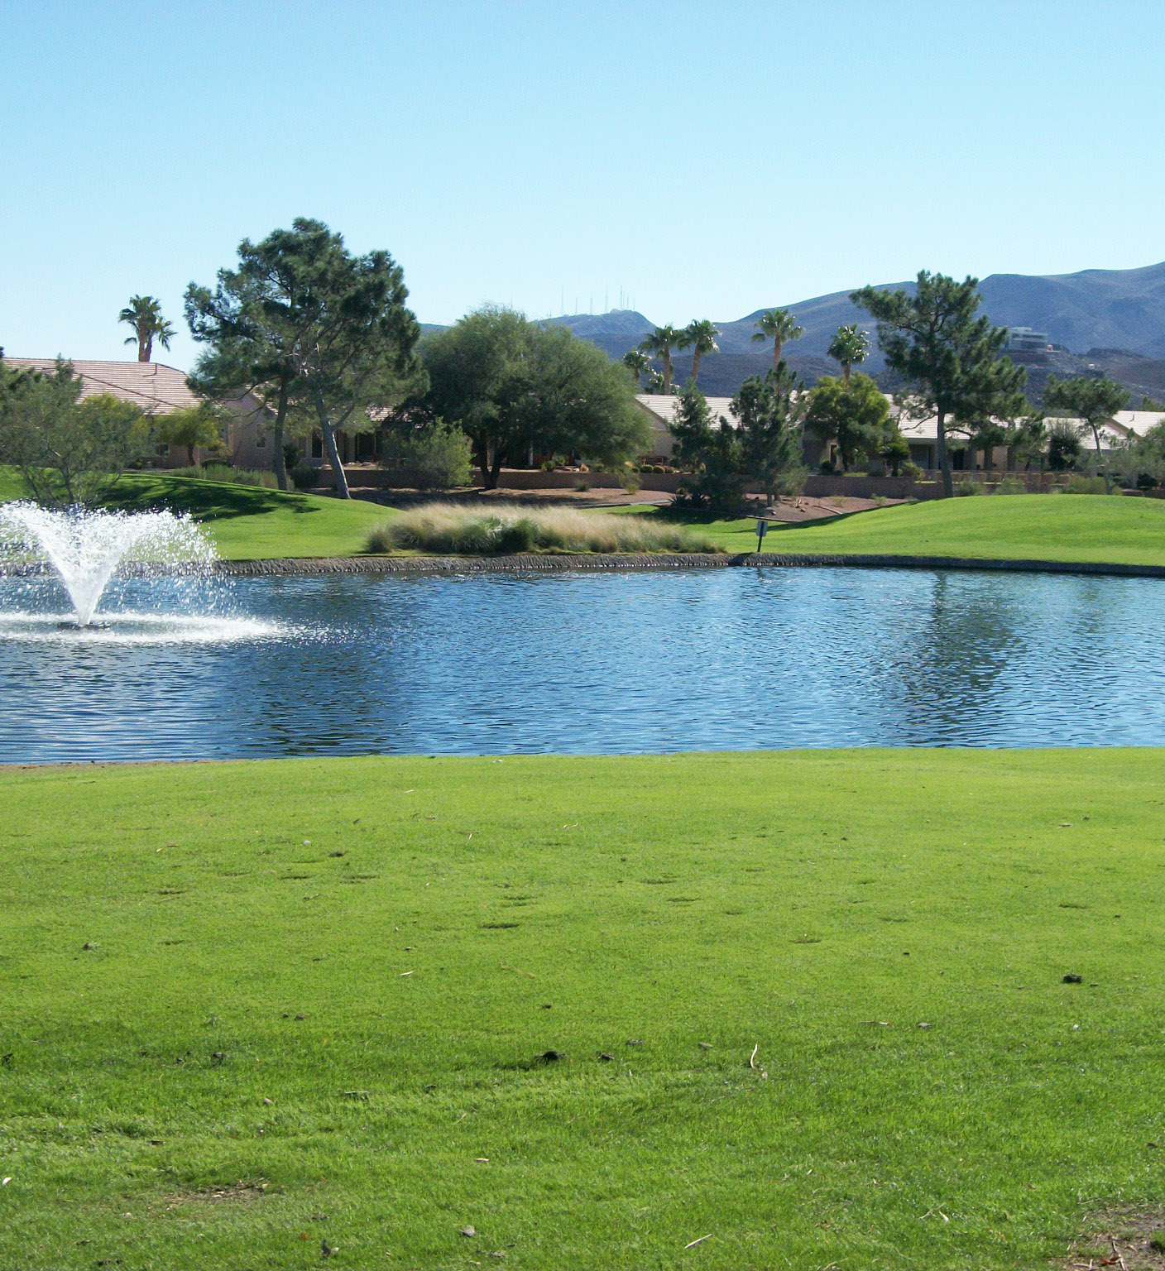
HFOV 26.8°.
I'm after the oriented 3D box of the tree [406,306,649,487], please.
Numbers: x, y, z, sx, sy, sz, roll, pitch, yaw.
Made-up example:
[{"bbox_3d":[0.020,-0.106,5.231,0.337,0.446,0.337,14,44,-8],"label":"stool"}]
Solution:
[{"bbox_3d":[-3.280,-14.210,146.430,14.400,10.860,13.500,0,5,-1],"label":"tree"}]

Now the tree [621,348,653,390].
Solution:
[{"bbox_3d":[4.860,-20.820,222.410,2.900,10.380,2.900,0,5,1],"label":"tree"}]

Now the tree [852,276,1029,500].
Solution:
[{"bbox_3d":[17.281,-12.229,119.000,8.500,11.010,8.070,0,4,0],"label":"tree"}]

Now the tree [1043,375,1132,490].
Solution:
[{"bbox_3d":[28.470,-11.290,138.270,5.200,6.770,5.000,1,5,12],"label":"tree"}]

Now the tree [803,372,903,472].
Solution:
[{"bbox_3d":[17.170,-13.540,156.250,6.200,6.270,6.000,0,5,6],"label":"tree"}]

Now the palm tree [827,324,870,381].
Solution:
[{"bbox_3d":[20.600,-18.660,190.440,3.300,11.120,3.300,0,5,6],"label":"palm tree"}]

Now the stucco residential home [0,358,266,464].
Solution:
[{"bbox_3d":[-23.513,-11.756,129.000,14.500,5.600,11.500,-1,4,-18],"label":"stucco residential home"}]

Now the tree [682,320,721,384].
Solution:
[{"bbox_3d":[9.670,-20.120,202.480,3.400,12.130,3.400,0,5,3],"label":"tree"}]

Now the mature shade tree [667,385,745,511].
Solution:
[{"bbox_3d":[5.533,-8.448,110.000,3.510,5.650,3.330,0,4,0],"label":"mature shade tree"}]

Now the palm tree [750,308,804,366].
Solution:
[{"bbox_3d":[14.680,-18.590,184.470,4.000,11.920,3.900,0,5,5],"label":"palm tree"}]

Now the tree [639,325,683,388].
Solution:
[{"bbox_3d":[6.500,-19.900,202.460,3.500,11.690,3.500,0,5,2],"label":"tree"}]

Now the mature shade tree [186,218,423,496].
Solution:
[{"bbox_3d":[-11.472,-11.499,101.000,9.780,11.470,9.290,0,4,0],"label":"mature shade tree"}]

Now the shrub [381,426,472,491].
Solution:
[{"bbox_3d":[-7.499,-8.552,118.000,4.340,3.130,4.120,0,4,0],"label":"shrub"}]

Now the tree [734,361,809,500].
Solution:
[{"bbox_3d":[8.755,-9.495,114.000,3.510,6.350,3.340,0,4,0],"label":"tree"}]

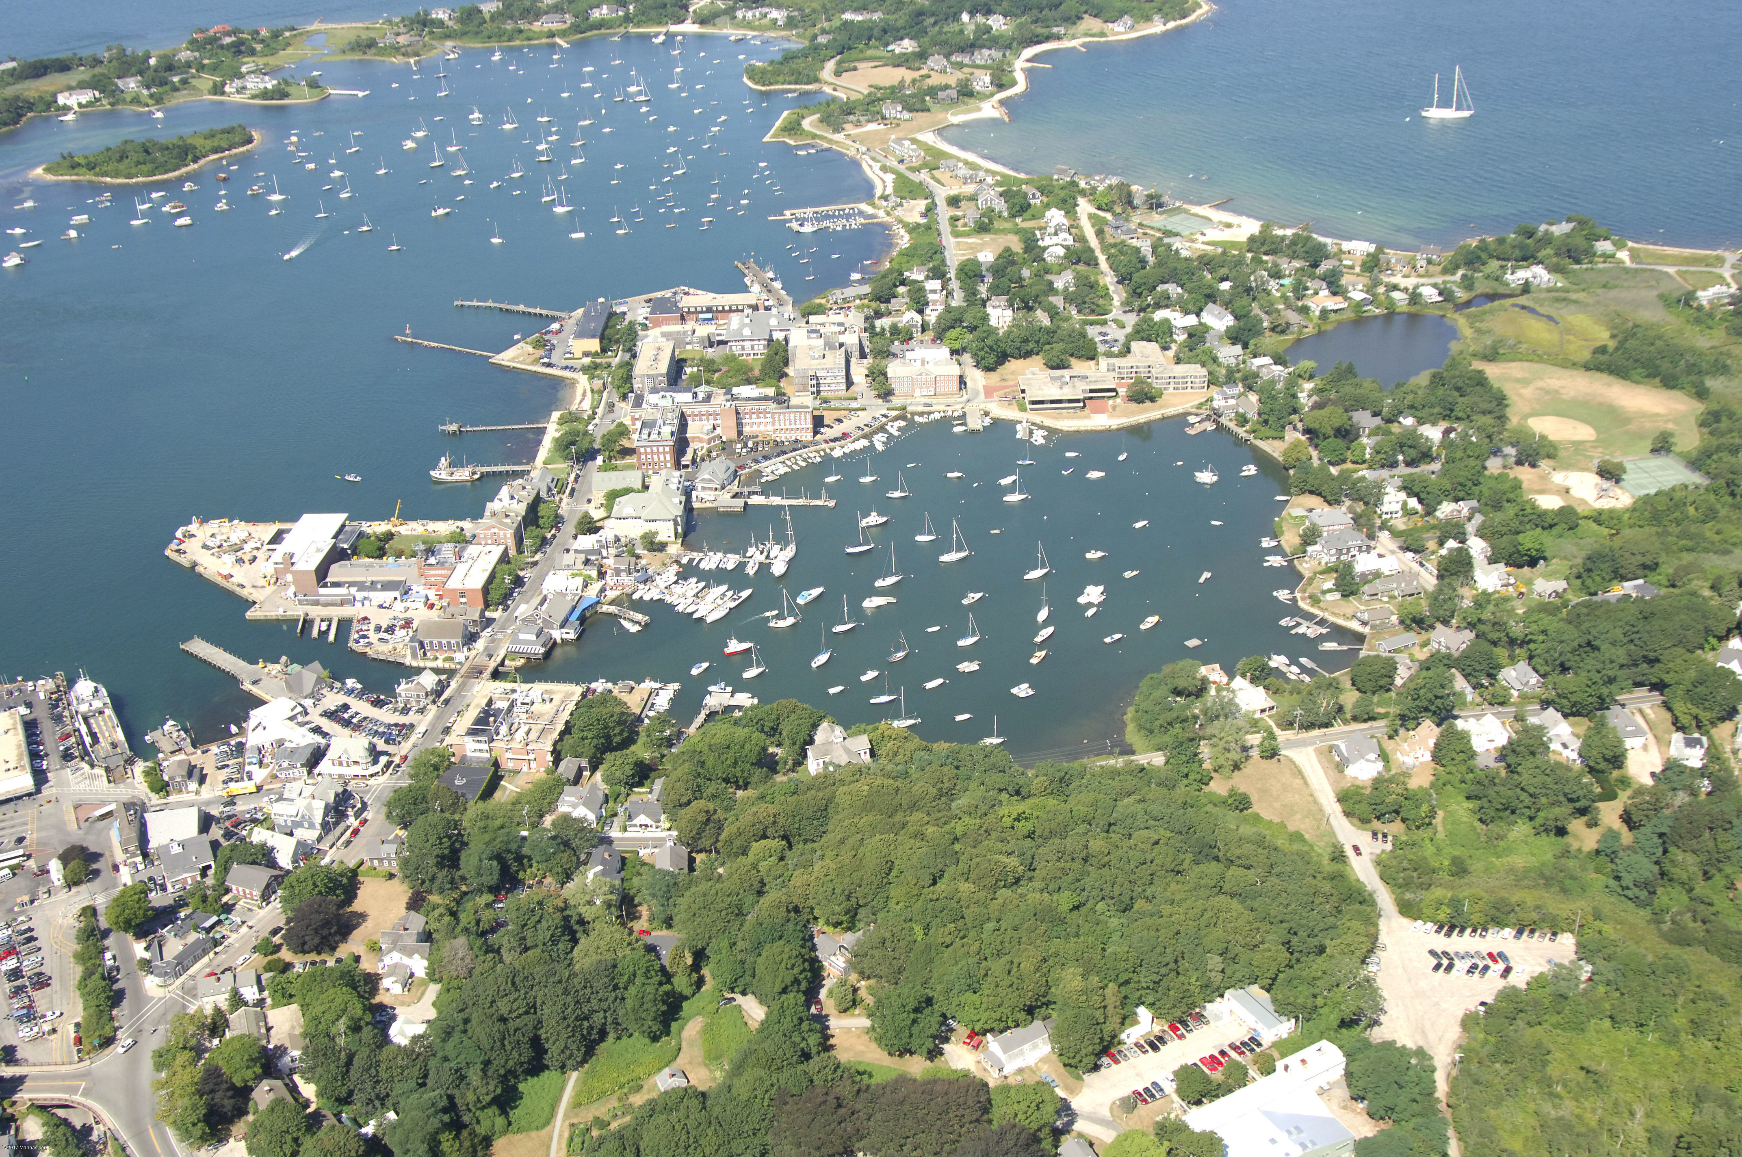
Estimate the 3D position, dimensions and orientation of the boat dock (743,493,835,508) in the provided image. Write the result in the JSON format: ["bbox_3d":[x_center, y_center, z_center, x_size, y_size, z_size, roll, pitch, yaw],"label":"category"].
[{"bbox_3d":[-36.070,-34.590,772.550,41.570,4.200,5.500,1,28,6],"label":"boat dock"}]

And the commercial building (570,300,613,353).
[{"bbox_3d":[-159.550,-143.960,1003.670,14.720,10.220,67.780,-3,27,-1],"label":"commercial building"}]

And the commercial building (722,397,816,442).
[{"bbox_3d":[-49.540,-77.090,835.930,43.550,16.500,18.000,-2,28,1],"label":"commercial building"}]

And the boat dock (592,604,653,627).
[{"bbox_3d":[-97.750,14.920,686.640,25.190,3.000,6.200,11,31,24],"label":"boat dock"}]

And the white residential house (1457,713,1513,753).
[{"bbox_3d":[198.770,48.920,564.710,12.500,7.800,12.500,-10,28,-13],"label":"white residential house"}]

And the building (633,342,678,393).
[{"bbox_3d":[-116.210,-113.930,939.250,17.750,10.620,50.760,-3,27,0],"label":"building"}]

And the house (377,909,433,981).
[{"bbox_3d":[-130.180,103.010,487.970,12.800,8.300,19.000,-2,27,1],"label":"house"}]

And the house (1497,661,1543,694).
[{"bbox_3d":[225.550,35.050,602.340,11.350,8.180,9.880,-3,27,-2],"label":"house"}]

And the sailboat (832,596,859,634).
[{"bbox_3d":[-10.200,13.330,669.790,10.320,15.000,3.330,-13,30,-18],"label":"sailboat"}]

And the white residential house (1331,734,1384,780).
[{"bbox_3d":[158.970,57.470,563.550,12.960,7.910,14.530,1,27,7],"label":"white residential house"}]

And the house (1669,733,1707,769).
[{"bbox_3d":[264.490,55.180,561.860,9.200,7.500,10.800,0,28,4],"label":"house"}]

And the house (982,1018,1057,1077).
[{"bbox_3d":[38.060,120.880,453.830,18.000,8.300,8.800,-16,31,-24],"label":"house"}]

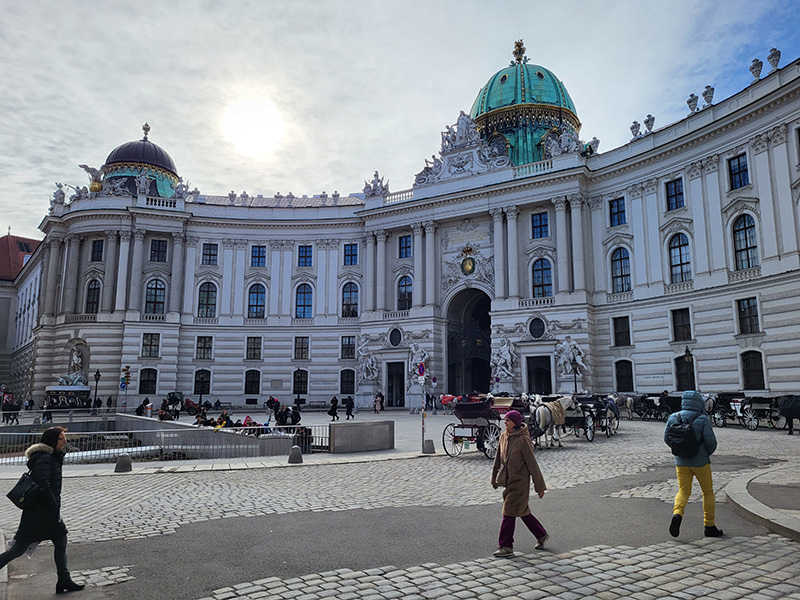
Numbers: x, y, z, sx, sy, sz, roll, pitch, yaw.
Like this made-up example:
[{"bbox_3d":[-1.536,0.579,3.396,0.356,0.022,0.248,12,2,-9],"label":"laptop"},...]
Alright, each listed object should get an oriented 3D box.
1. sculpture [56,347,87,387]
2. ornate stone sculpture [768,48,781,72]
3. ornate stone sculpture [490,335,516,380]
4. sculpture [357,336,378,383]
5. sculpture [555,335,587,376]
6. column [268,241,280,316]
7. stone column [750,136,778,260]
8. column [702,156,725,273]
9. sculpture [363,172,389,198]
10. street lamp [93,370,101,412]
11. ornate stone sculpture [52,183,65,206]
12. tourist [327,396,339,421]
[{"bbox_3d":[-33.438,6.758,61.167,2.800,4.050,2.000,-1,-10,9],"label":"sculpture"},{"bbox_3d":[26.398,-16.910,42.330,0.880,1.761,0.980,3,-10,-16],"label":"ornate stone sculpture"},{"bbox_3d":[9.601,5.350,55.801,2.300,4.216,1.500,-6,-11,32],"label":"ornate stone sculpture"},{"bbox_3d":[-3.204,6.070,60.172,1.700,4.340,1.400,-6,-11,32],"label":"sculpture"},{"bbox_3d":[14.742,4.799,51.955,2.500,3.600,1.600,-6,-11,32],"label":"sculpture"},{"bbox_3d":[-13.888,-2.466,66.768,1.200,8.500,0.600,0,-9,-1],"label":"column"},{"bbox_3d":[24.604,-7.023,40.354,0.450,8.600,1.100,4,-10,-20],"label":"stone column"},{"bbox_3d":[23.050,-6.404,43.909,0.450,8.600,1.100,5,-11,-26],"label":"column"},{"bbox_3d":[-2.543,-12.567,65.015,2.300,2.700,1.500,-6,-11,32],"label":"sculpture"},{"bbox_3d":[-28.959,8.796,57.325,0.620,4.310,0.620,0,-10,0],"label":"street lamp"},{"bbox_3d":[-38.737,-11.985,68.261,1.250,2.600,1.200,-9,-13,44],"label":"ornate stone sculpture"},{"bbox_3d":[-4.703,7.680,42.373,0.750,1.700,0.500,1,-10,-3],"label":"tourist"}]

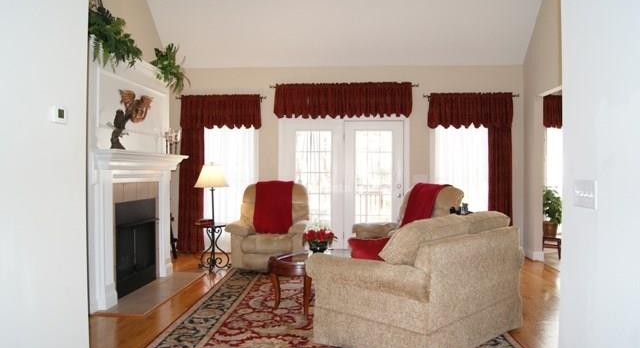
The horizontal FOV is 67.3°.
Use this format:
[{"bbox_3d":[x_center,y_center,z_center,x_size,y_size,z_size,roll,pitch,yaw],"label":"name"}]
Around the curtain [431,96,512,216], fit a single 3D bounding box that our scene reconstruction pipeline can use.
[{"bbox_3d":[2.300,0.007,7.350,1.270,2.490,0.180,0,1,3],"label":"curtain"}]

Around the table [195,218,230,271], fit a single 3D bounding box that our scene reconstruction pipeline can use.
[{"bbox_3d":[-1.450,0.966,6.530,0.450,0.600,0.450,0,1,3],"label":"table"}]

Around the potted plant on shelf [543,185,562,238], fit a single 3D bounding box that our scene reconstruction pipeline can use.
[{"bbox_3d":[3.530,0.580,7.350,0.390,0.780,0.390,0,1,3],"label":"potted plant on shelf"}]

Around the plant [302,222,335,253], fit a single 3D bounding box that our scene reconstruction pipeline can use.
[{"bbox_3d":[-0.005,0.645,4.780,0.340,0.330,0.340,0,1,3],"label":"plant"}]

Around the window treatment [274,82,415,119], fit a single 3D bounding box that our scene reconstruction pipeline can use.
[{"bbox_3d":[0.363,-1.135,7.420,2.120,0.555,0.130,0,1,3],"label":"window treatment"}]

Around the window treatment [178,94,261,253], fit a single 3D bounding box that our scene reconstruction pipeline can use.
[{"bbox_3d":[-1.569,0.000,7.500,1.280,2.470,0.150,0,1,3],"label":"window treatment"}]

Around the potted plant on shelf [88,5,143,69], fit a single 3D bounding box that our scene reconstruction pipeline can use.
[{"bbox_3d":[-2.050,-1.377,4.850,0.460,0.560,0.560,0,1,3],"label":"potted plant on shelf"}]

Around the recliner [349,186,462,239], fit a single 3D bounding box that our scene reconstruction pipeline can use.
[{"bbox_3d":[1.080,0.725,5.950,1.040,1.110,1.040,0,1,-32],"label":"recliner"}]

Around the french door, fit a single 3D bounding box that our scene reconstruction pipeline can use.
[{"bbox_3d":[0.368,0.180,7.530,1.970,2.080,0.100,0,1,3],"label":"french door"}]

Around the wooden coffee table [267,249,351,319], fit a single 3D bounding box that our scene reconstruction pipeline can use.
[{"bbox_3d":[0.030,1.060,4.730,1.060,0.490,0.740,-1,1,-44],"label":"wooden coffee table"}]

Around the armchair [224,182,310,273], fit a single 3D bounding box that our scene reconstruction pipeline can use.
[{"bbox_3d":[-0.690,0.711,6.680,1.040,1.110,0.970,0,1,5],"label":"armchair"}]

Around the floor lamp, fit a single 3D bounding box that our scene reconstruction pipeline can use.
[{"bbox_3d":[-1.468,0.557,6.530,0.470,1.420,0.450,0,1,3],"label":"floor lamp"}]

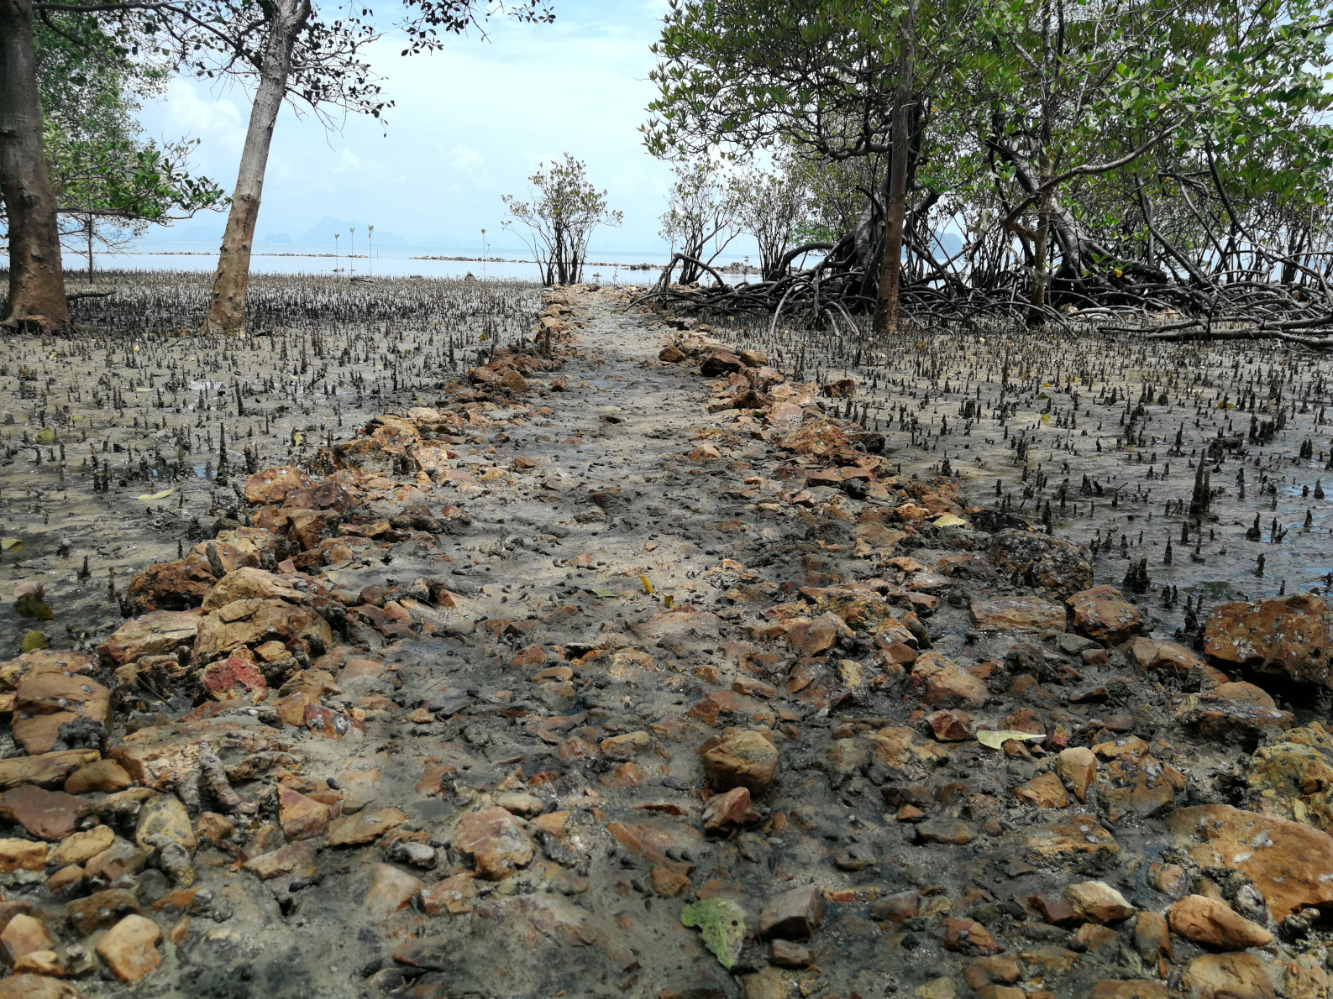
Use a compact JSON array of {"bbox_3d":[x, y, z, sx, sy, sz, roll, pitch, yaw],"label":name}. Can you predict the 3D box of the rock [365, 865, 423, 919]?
[{"bbox_3d":[-0.357,0.513,1.357,0.074,0.058,0.059,-4,14,-19],"label":"rock"}]

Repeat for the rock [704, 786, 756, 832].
[{"bbox_3d":[0.107,0.527,1.774,0.090,0.062,0.066,2,13,4],"label":"rock"}]

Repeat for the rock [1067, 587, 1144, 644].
[{"bbox_3d":[1.138,0.300,2.702,0.181,0.125,0.159,7,15,23],"label":"rock"}]

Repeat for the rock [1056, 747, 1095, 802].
[{"bbox_3d":[0.747,0.501,1.895,0.064,0.088,0.076,7,14,23],"label":"rock"}]

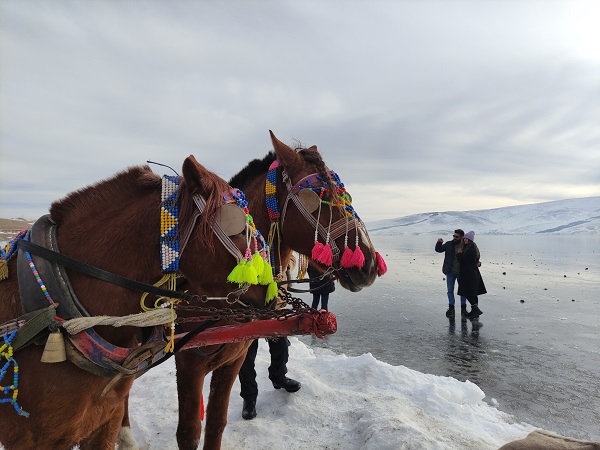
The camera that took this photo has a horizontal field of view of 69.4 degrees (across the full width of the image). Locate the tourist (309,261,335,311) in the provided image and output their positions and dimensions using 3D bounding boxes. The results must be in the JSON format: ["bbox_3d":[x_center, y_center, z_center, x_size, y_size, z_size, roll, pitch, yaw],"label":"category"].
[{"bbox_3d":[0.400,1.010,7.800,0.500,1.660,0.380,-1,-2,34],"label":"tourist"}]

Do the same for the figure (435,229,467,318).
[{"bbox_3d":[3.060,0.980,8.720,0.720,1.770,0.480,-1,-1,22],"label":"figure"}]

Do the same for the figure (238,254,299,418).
[{"bbox_3d":[-0.260,0.800,3.750,0.600,1.740,0.480,1,-1,-30],"label":"figure"}]

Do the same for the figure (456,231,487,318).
[{"bbox_3d":[3.400,0.990,8.650,0.580,1.710,0.480,-1,-2,38],"label":"figure"}]

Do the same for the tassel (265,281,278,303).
[{"bbox_3d":[-0.102,0.238,1.560,0.050,0.083,0.046,0,-1,0],"label":"tassel"}]

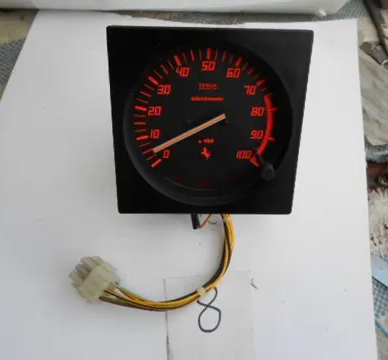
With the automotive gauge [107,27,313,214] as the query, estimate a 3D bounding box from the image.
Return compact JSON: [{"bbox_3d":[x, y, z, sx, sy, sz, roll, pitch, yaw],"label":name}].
[{"bbox_3d":[0.009,-0.048,0.269,0.120,0.120,0.095,0,22,0],"label":"automotive gauge"}]

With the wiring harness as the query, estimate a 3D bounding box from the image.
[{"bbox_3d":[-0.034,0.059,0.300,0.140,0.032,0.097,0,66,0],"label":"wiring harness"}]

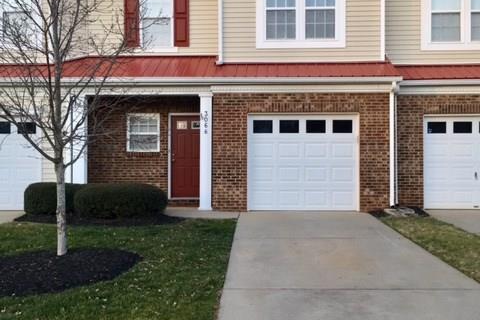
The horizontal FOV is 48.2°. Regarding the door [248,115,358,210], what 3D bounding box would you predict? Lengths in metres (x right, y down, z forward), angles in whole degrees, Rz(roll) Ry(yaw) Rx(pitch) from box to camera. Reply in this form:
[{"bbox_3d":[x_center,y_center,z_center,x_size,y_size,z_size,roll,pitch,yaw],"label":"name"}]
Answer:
[{"bbox_3d":[1.410,0.055,12.000,2.470,2.140,0.090,0,1,3],"label":"door"}]

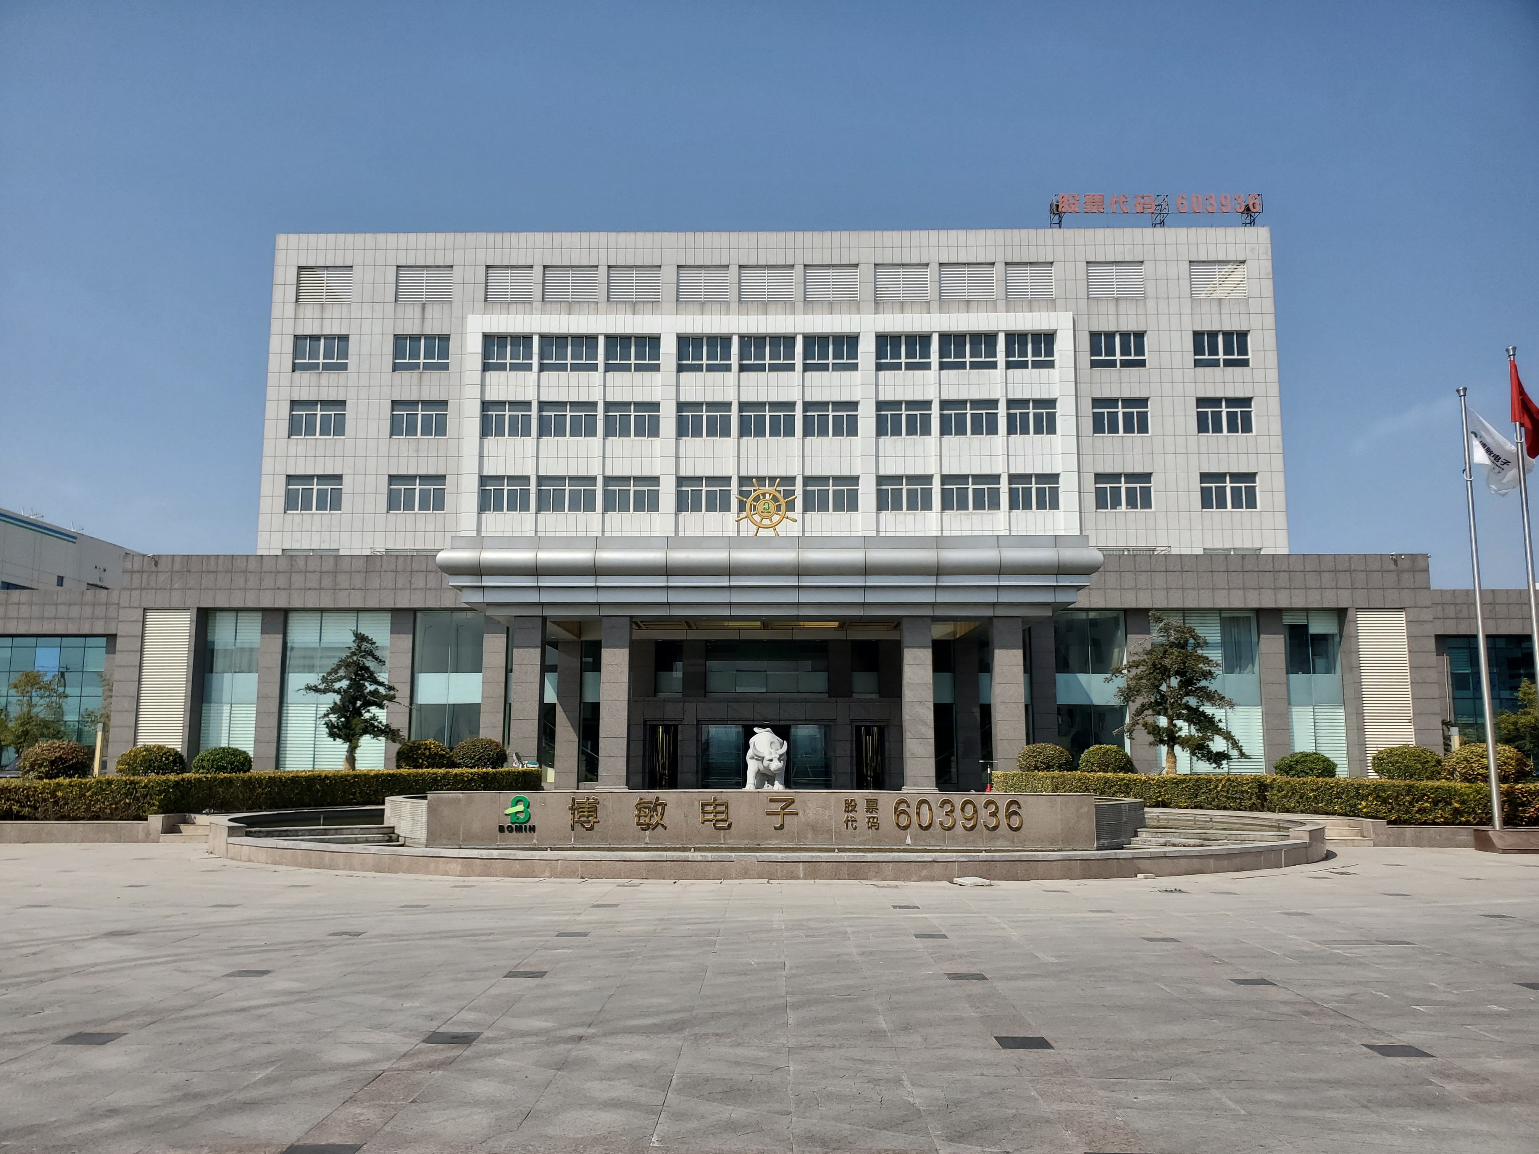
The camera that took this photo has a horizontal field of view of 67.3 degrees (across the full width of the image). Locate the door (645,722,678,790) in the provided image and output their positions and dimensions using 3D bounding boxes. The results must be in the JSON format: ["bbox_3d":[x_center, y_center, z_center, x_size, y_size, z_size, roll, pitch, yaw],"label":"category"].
[{"bbox_3d":[-3.989,6.815,43.583,1.150,2.450,0.150,0,-8,1],"label":"door"}]

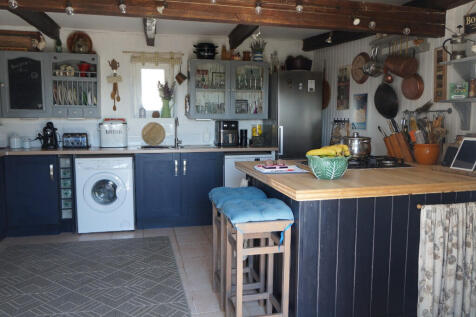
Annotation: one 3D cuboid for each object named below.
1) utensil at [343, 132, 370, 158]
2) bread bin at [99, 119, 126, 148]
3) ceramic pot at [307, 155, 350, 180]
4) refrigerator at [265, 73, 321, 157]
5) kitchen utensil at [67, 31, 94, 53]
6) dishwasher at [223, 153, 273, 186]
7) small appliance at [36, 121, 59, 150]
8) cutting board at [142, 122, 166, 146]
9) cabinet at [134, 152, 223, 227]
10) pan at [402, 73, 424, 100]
[{"bbox_3d":[1.018,-0.110,3.061,0.250,0.205,0.250,2,7,18],"label":"utensil"},{"bbox_3d":[-1.514,-0.314,4.378,0.315,0.355,0.230,-1,7,-13],"label":"bread bin"},{"bbox_3d":[0.542,0.049,2.161,0.244,0.142,0.244,0,6,0],"label":"ceramic pot"},{"bbox_3d":[0.708,-0.167,4.722,0.580,1.850,0.630,-1,7,-13],"label":"refrigerator"},{"bbox_3d":[-1.859,-1.346,4.206,0.285,0.285,0.080,-1,7,-13],"label":"kitchen utensil"},{"bbox_3d":[0.063,0.337,4.720,0.600,0.840,0.580,-2,6,-15],"label":"dishwasher"},{"bbox_3d":[-2.111,-0.251,3.972,0.200,0.305,0.270,-2,6,-15],"label":"small appliance"},{"bbox_3d":[-1.079,-0.310,4.602,0.298,0.298,0.035,-1,1,-13],"label":"cutting board"},{"bbox_3d":[-0.747,0.342,4.487,1.015,0.888,0.580,-1,7,-13],"label":"cabinet"},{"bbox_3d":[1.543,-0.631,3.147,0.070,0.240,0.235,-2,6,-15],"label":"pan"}]

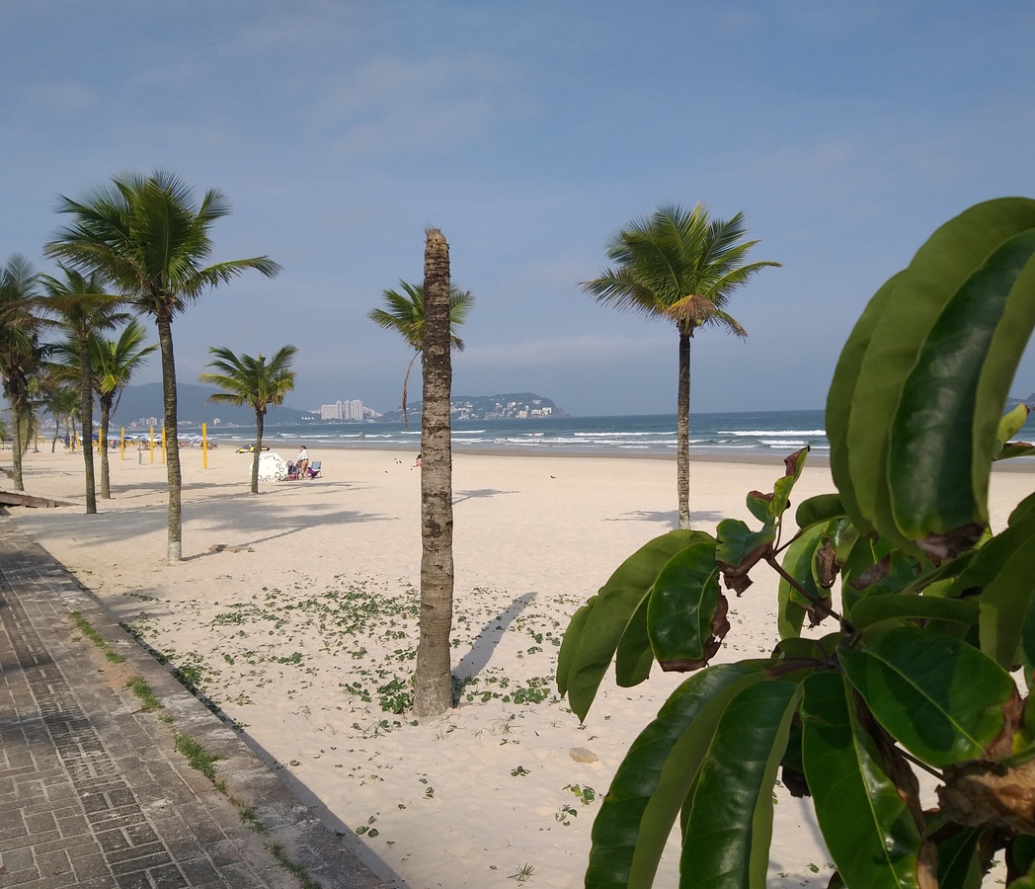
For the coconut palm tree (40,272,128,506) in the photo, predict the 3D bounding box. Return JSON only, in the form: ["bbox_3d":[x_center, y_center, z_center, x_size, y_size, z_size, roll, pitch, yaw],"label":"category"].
[{"bbox_3d":[-11.802,-1.466,24.257,3.300,6.640,3.200,-3,2,-26],"label":"coconut palm tree"}]

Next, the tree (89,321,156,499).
[{"bbox_3d":[-13.744,-1.173,29.766,3.600,5.920,3.500,-3,2,-25],"label":"tree"}]

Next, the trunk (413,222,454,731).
[{"bbox_3d":[-0.615,0.222,6.559,0.300,3.580,0.300,-2,2,-5],"label":"trunk"}]

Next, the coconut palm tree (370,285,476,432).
[{"bbox_3d":[-2.509,-1.270,23.871,3.000,6.200,2.900,-2,2,-6],"label":"coconut palm tree"}]

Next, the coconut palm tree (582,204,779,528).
[{"bbox_3d":[2.872,-1.101,15.377,3.500,6.060,3.400,-1,2,11],"label":"coconut palm tree"}]

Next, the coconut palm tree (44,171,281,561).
[{"bbox_3d":[-5.842,-1.298,14.863,3.900,6.470,3.600,-2,2,-21],"label":"coconut palm tree"}]

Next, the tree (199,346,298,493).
[{"bbox_3d":[-9.394,-0.866,31.480,3.500,5.130,3.400,-2,2,-17],"label":"tree"}]

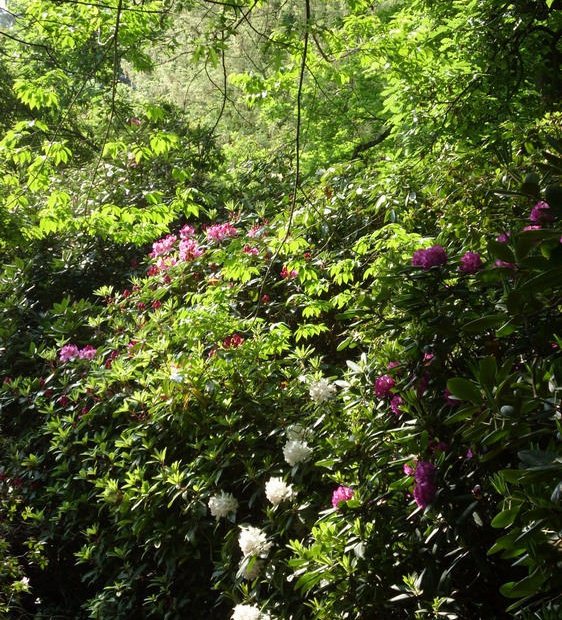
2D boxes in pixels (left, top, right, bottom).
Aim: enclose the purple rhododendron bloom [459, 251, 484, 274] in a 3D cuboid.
[{"bbox_3d":[0.906,-0.227,8.600,0.112,0.103,0.110,0,0,0],"label":"purple rhododendron bloom"}]

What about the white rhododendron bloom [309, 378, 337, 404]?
[{"bbox_3d":[0.226,0.439,9.800,0.148,0.135,0.140,0,0,0],"label":"white rhododendron bloom"}]

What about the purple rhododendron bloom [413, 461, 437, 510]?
[{"bbox_3d":[0.655,0.800,8.200,0.110,0.219,0.120,0,-1,5],"label":"purple rhododendron bloom"}]

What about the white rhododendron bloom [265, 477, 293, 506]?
[{"bbox_3d":[-0.012,0.899,8.900,0.139,0.139,0.125,0,-1,0],"label":"white rhododendron bloom"}]

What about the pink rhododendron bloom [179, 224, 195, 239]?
[{"bbox_3d":[-0.594,-0.493,11.300,0.105,0.100,0.100,0,0,0],"label":"pink rhododendron bloom"}]

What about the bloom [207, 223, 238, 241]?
[{"bbox_3d":[-0.364,-0.483,11.200,0.190,0.115,0.150,0,0,0],"label":"bloom"}]

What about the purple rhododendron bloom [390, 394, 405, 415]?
[{"bbox_3d":[0.564,0.457,8.700,0.080,0.100,0.080,0,0,0],"label":"purple rhododendron bloom"}]

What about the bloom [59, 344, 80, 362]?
[{"bbox_3d":[-1.294,0.260,11.000,0.130,0.110,0.120,0,0,0],"label":"bloom"}]

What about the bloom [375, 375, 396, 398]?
[{"bbox_3d":[0.501,0.370,8.700,0.100,0.105,0.100,0,0,0],"label":"bloom"}]

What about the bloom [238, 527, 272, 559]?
[{"bbox_3d":[-0.123,1.120,8.700,0.160,0.155,0.144,0,-1,-1],"label":"bloom"}]

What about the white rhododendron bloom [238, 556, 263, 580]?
[{"bbox_3d":[-0.148,1.258,8.750,0.129,0.118,0.116,0,-1,-1],"label":"white rhododendron bloom"}]

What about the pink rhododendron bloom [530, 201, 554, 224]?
[{"bbox_3d":[1.101,-0.412,7.600,0.110,0.093,0.099,0,-1,8],"label":"pink rhododendron bloom"}]

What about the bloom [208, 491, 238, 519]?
[{"bbox_3d":[-0.288,0.979,9.000,0.140,0.130,0.135,0,0,0],"label":"bloom"}]

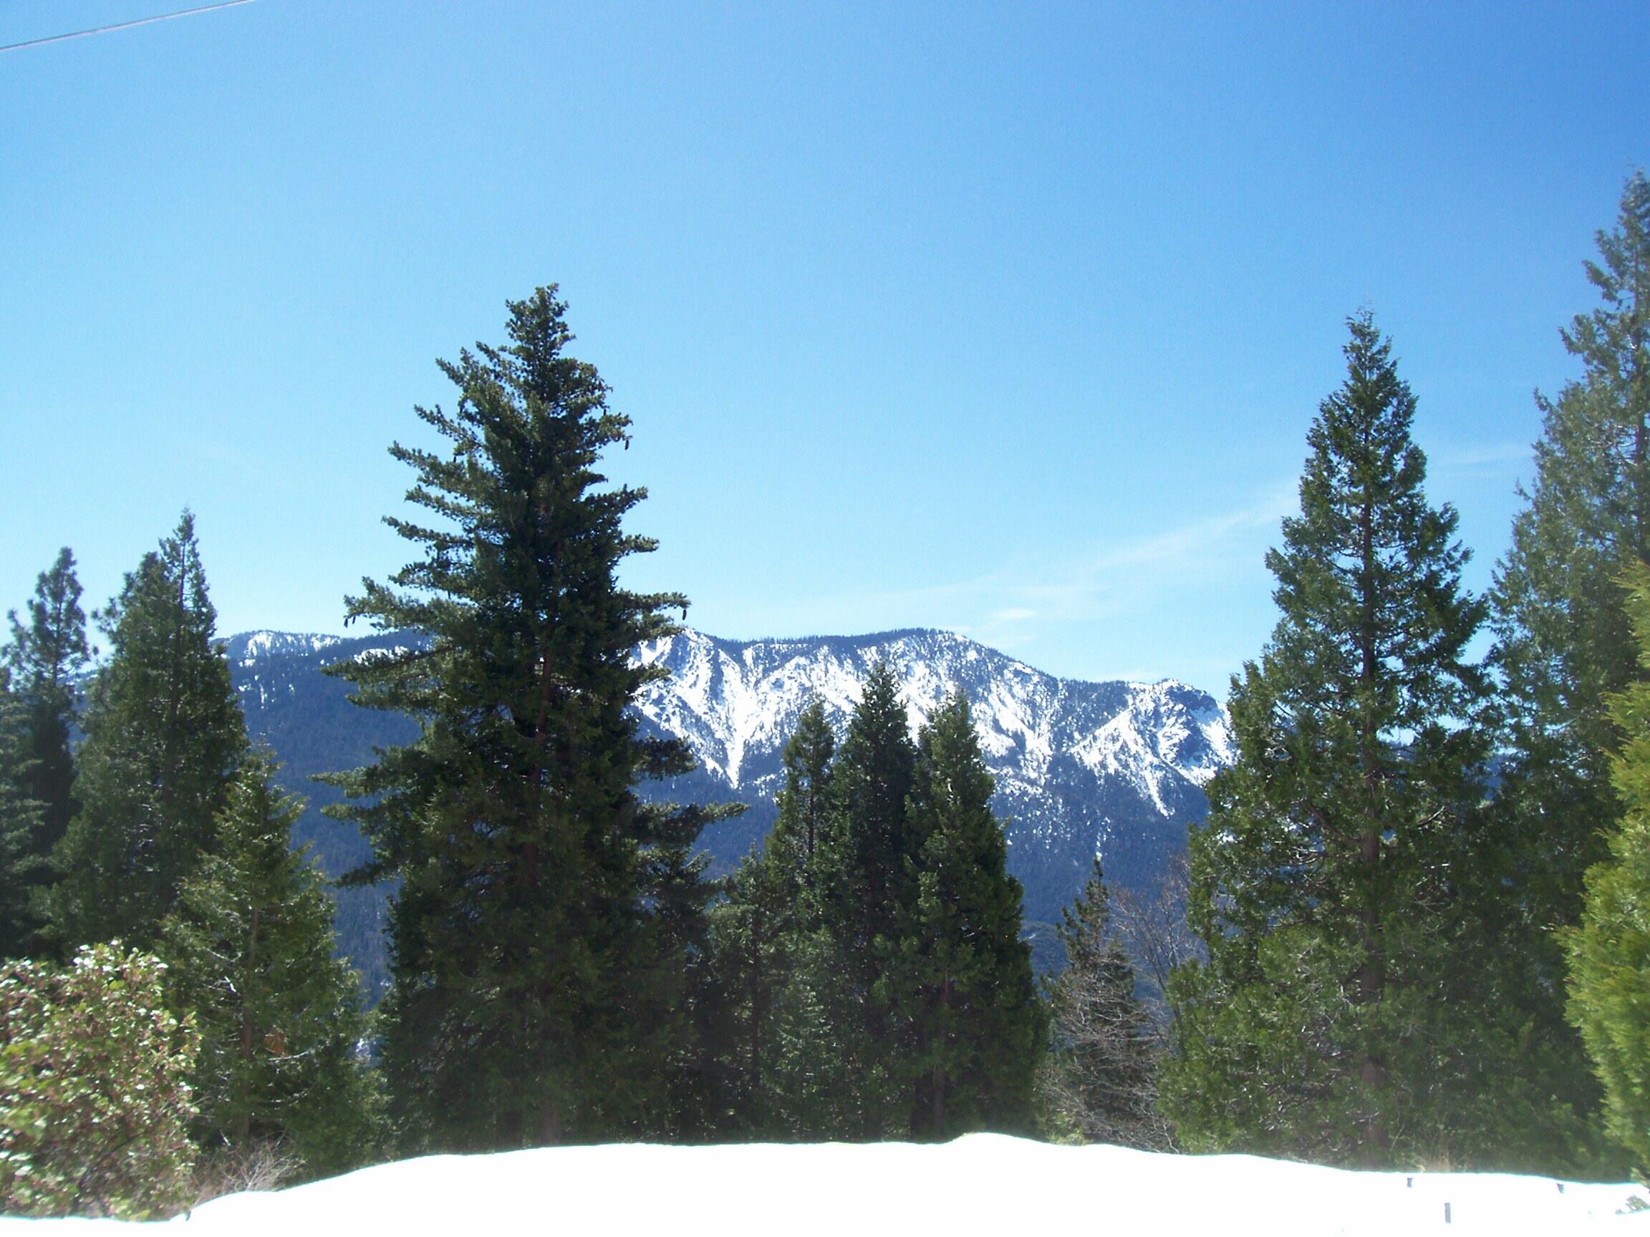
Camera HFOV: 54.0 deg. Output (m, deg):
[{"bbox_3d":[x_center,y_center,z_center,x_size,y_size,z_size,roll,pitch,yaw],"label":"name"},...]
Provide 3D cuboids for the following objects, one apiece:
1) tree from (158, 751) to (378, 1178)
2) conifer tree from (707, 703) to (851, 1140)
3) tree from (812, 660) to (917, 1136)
[{"bbox_3d":[-8.581,5.359,25.000,3.310,6.700,3.310,0,-4,0],"label":"tree"},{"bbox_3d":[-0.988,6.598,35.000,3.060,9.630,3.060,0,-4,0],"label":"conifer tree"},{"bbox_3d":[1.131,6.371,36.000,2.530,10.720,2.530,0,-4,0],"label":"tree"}]

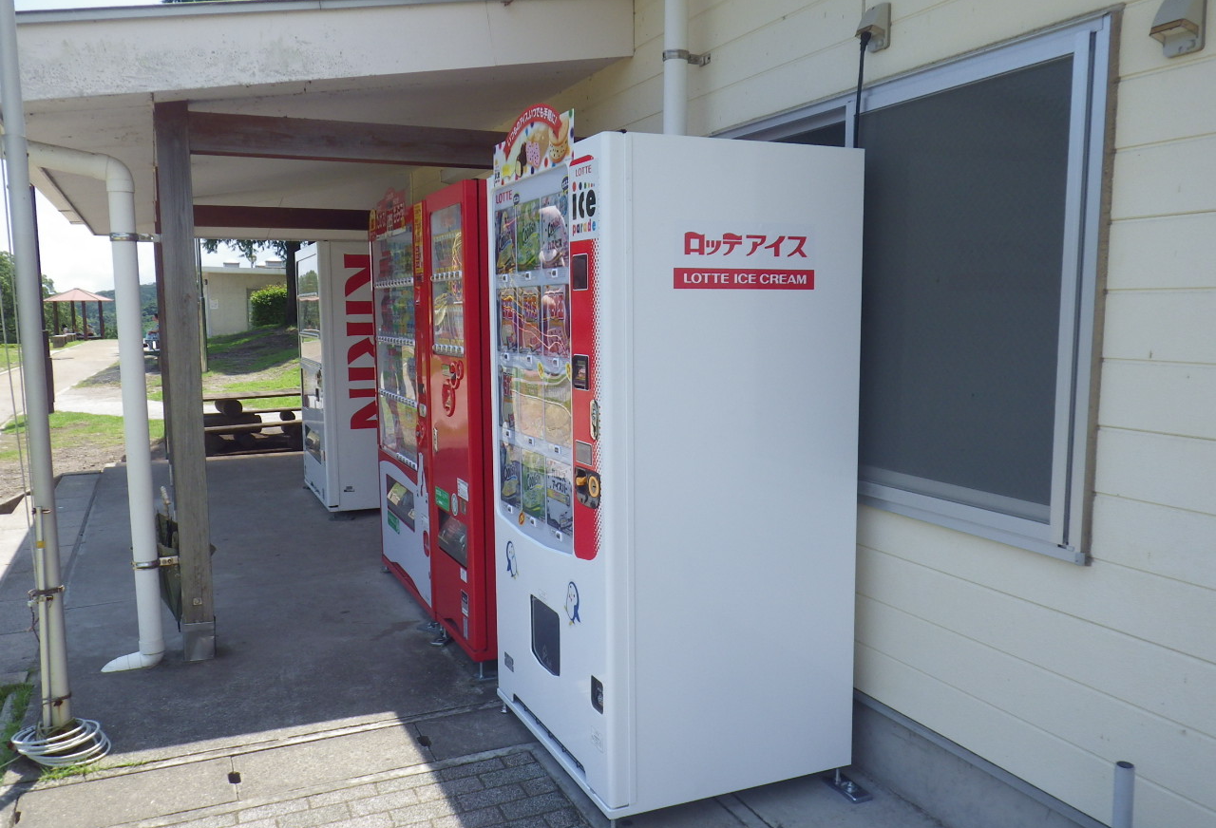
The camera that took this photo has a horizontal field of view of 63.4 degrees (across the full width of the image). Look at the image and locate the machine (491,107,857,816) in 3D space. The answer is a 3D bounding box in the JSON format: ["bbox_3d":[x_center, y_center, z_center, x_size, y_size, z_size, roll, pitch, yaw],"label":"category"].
[{"bbox_3d":[0.164,0.148,3.165,0.803,1.851,0.986,-3,7,-24],"label":"machine"}]

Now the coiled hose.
[{"bbox_3d":[-1.786,1.068,3.223,0.290,0.068,0.270,-3,7,-24],"label":"coiled hose"}]

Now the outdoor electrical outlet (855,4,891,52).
[{"bbox_3d":[0.750,-1.095,2.794,0.056,0.120,0.093,-3,7,-24],"label":"outdoor electrical outlet"}]

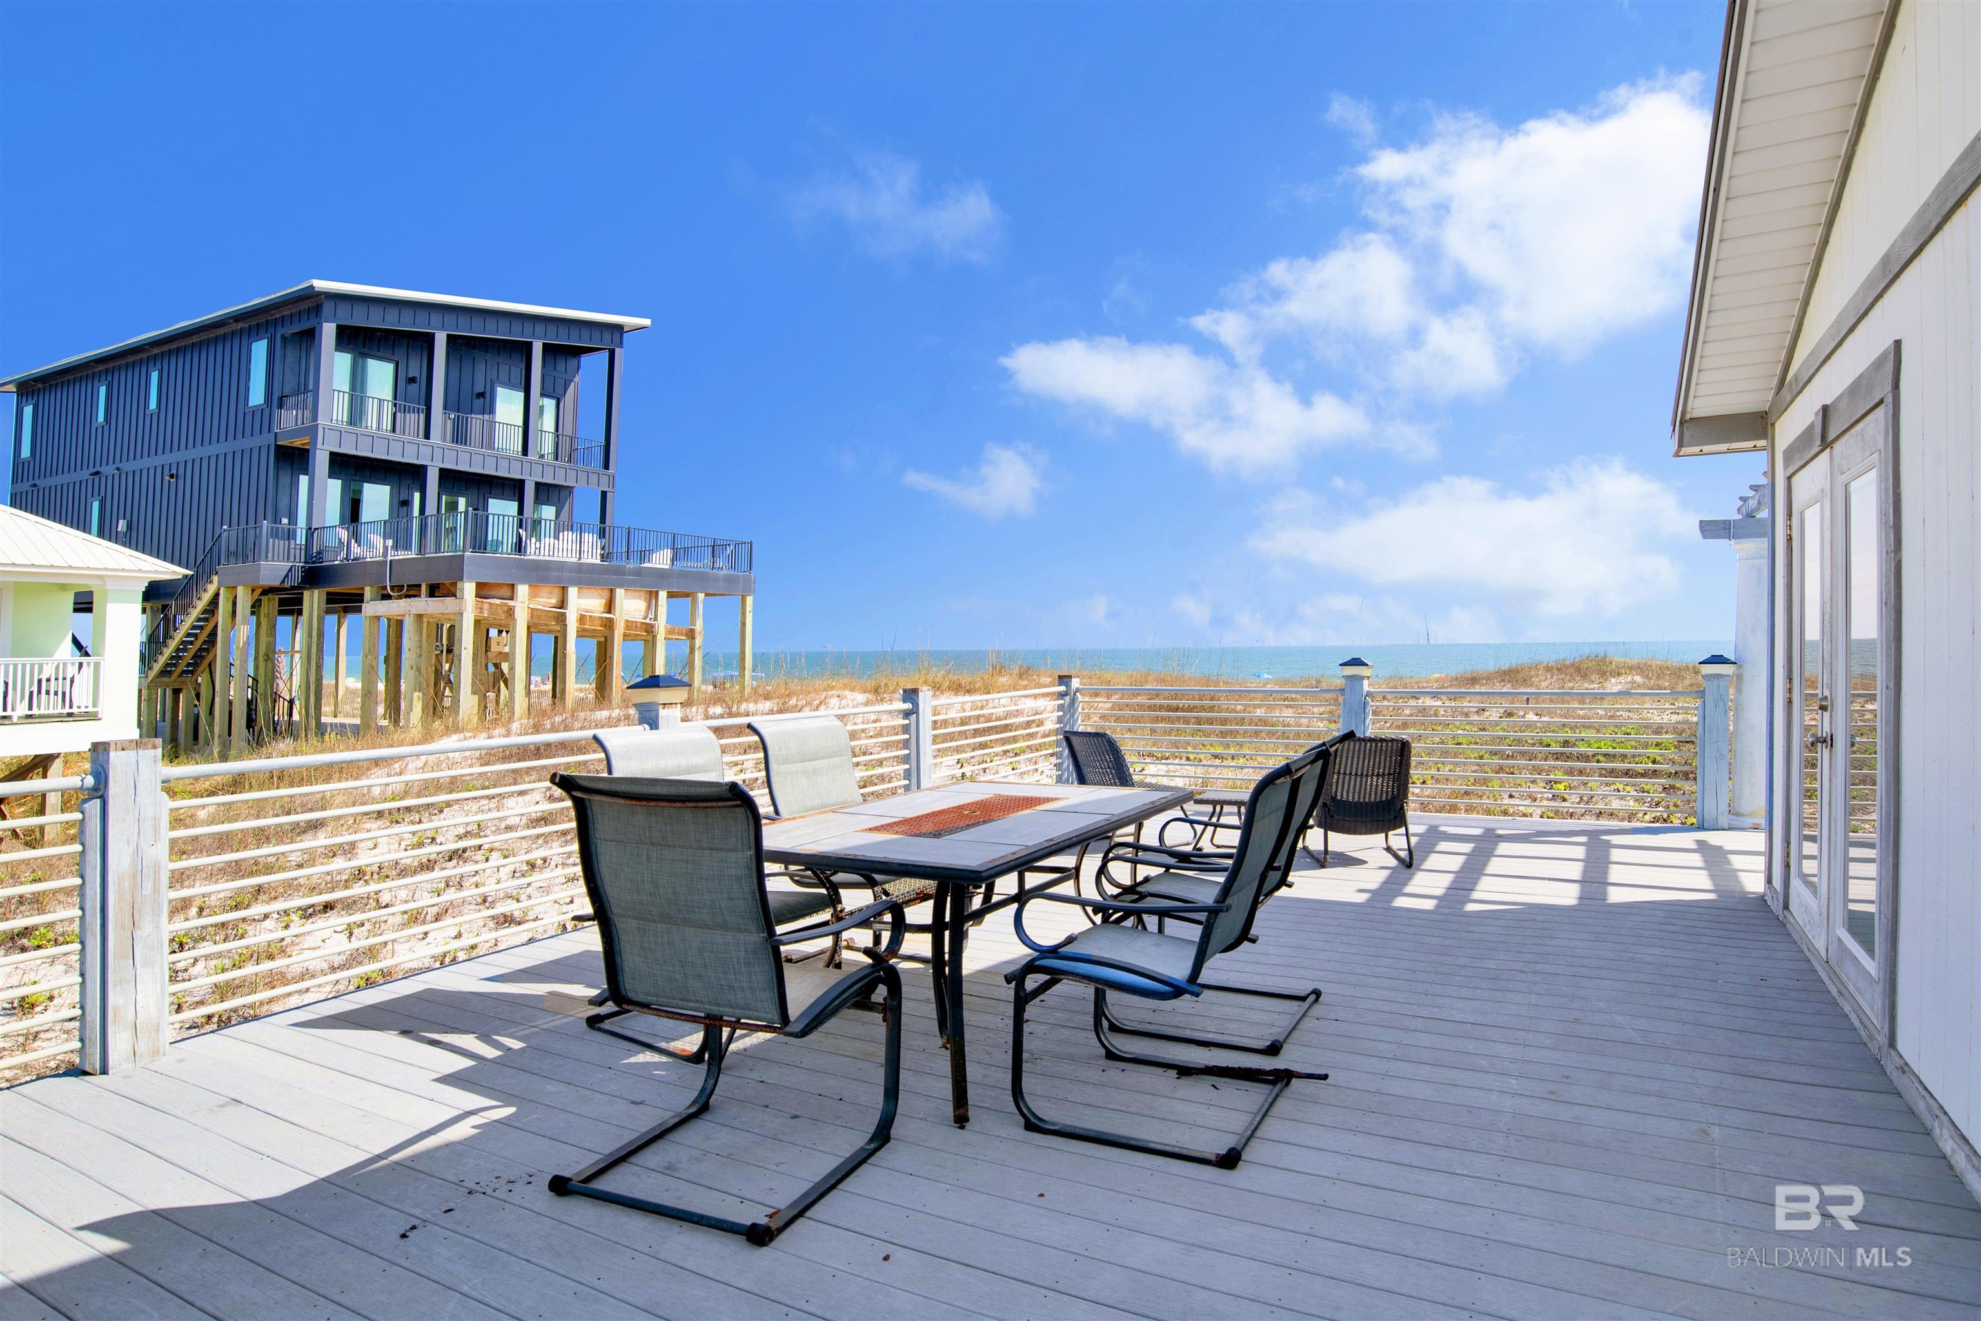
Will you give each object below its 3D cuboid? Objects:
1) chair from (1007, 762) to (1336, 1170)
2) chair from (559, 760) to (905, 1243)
[{"bbox_3d":[0.538,0.784,2.875,0.760,1.040,0.630,0,1,29],"label":"chair"},{"bbox_3d":[-0.656,0.798,2.558,0.630,1.040,0.760,0,1,21],"label":"chair"}]

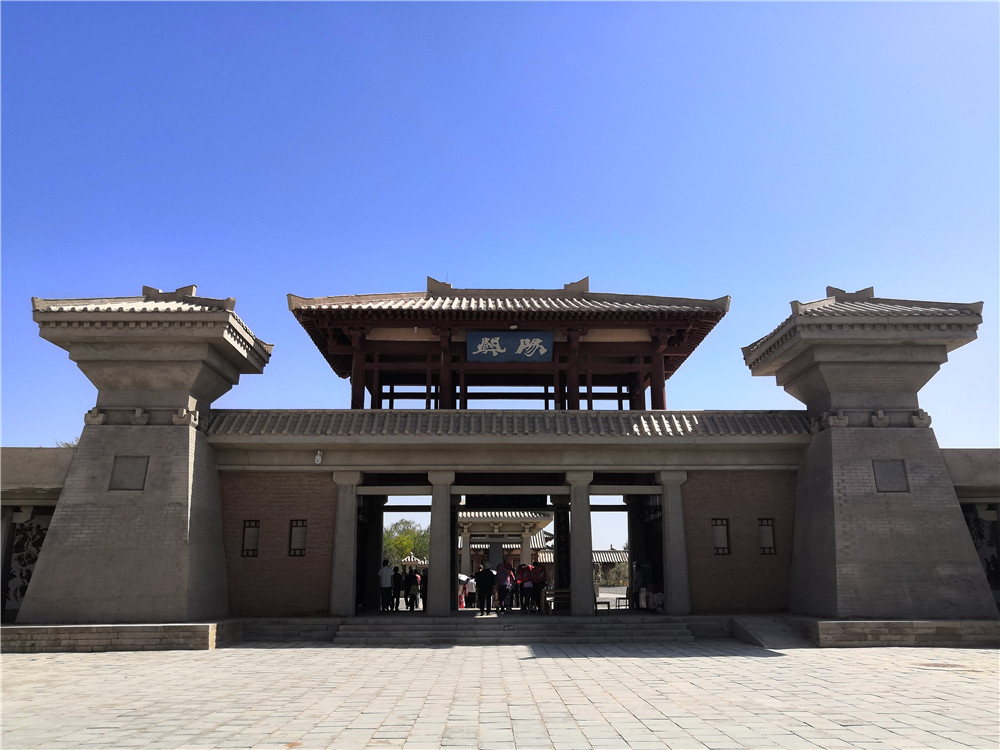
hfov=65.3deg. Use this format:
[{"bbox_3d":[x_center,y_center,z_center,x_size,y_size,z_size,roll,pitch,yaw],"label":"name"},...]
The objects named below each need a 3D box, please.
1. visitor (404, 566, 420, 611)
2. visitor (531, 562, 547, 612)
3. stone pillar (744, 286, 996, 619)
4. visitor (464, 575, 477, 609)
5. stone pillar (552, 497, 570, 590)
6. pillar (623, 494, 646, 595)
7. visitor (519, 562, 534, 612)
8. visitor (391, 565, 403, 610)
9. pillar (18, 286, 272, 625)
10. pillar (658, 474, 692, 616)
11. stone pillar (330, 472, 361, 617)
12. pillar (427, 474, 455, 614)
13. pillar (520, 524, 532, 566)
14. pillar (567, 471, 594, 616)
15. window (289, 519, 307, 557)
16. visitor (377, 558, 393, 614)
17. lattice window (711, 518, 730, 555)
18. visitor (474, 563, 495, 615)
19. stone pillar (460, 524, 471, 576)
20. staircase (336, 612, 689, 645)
[{"bbox_3d":[-3.174,7.785,28.300,0.540,1.570,0.420,0,-15,-1],"label":"visitor"},{"bbox_3d":[1.357,7.514,27.519,0.550,1.680,0.420,0,-15,-1],"label":"visitor"},{"bbox_3d":[11.768,2.171,24.944,5.821,10.648,4.465,0,-15,-1],"label":"stone pillar"},{"bbox_3d":[-1.423,10.650,38.381,0.540,1.600,0.340,0,-15,-1],"label":"visitor"},{"bbox_3d":[2.426,6.862,30.524,0.760,4.368,0.740,0,-15,-1],"label":"stone pillar"},{"bbox_3d":[5.388,6.864,30.578,0.760,4.368,0.740,0,-15,-1],"label":"pillar"},{"bbox_3d":[0.934,7.522,27.510,0.550,1.660,0.420,0,-15,-1],"label":"visitor"},{"bbox_3d":[-3.753,7.768,28.295,0.460,1.600,0.360,0,-15,-1],"label":"visitor"},{"bbox_3d":[-10.721,2.093,23.798,5.739,10.239,4.331,0,-15,-1],"label":"pillar"},{"bbox_3d":[5.766,5.573,25.963,0.950,4.615,0.850,0,-15,-1],"label":"pillar"},{"bbox_3d":[-4.967,5.455,25.291,0.950,4.511,0.850,0,-15,-1],"label":"stone pillar"},{"bbox_3d":[-1.827,5.228,24.305,0.800,4.368,0.760,0,-15,-1],"label":"pillar"},{"bbox_3d":[1.846,13.207,54.892,0.800,5.163,0.800,0,-15,-1],"label":"pillar"},{"bbox_3d":[2.539,5.231,24.385,0.800,4.368,0.760,0,-15,-1],"label":"pillar"},{"bbox_3d":[-6.489,5.240,25.022,0.530,1.156,0.130,0,-15,-1],"label":"window"},{"bbox_3d":[-4.002,7.443,27.534,0.520,1.760,0.340,0,-15,-1],"label":"visitor"},{"bbox_3d":[6.949,5.100,24.573,0.550,1.134,0.130,0,-15,-1],"label":"lattice window"},{"bbox_3d":[-0.453,6.654,24.382,0.580,1.640,0.380,0,-15,-1],"label":"visitor"},{"bbox_3d":[-2.509,13.943,57.647,0.680,4.950,0.680,0,-15,-1],"label":"stone pillar"},{"bbox_3d":[0.428,7.382,22.625,10.159,0.676,1.154,0,-15,-1],"label":"staircase"}]

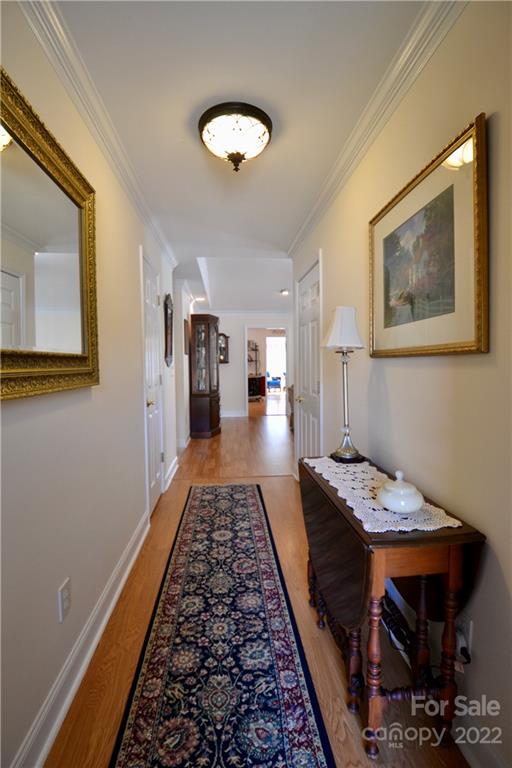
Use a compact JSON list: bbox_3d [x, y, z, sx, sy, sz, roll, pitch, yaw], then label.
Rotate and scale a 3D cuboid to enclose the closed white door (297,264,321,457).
[{"bbox_3d":[0.499,0.006,2.962,0.040,2.030,0.750,-1,3,-6],"label":"closed white door"}]

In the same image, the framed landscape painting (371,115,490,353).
[{"bbox_3d":[0.581,-0.423,1.188,0.030,0.645,0.650,-1,3,-6],"label":"framed landscape painting"}]

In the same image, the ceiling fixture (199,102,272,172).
[{"bbox_3d":[-0.098,-1.201,1.612,0.370,0.250,0.370,-1,3,-6],"label":"ceiling fixture"}]

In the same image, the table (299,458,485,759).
[{"bbox_3d":[0.434,0.759,1.298,0.335,0.705,0.825,-1,3,-6],"label":"table"}]

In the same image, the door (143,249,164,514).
[{"bbox_3d":[-0.892,0.035,2.717,0.040,2.030,0.620,-1,3,-6],"label":"door"}]

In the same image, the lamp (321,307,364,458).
[{"bbox_3d":[0.459,0.003,1.639,0.205,0.765,0.205,-1,3,-6],"label":"lamp"}]

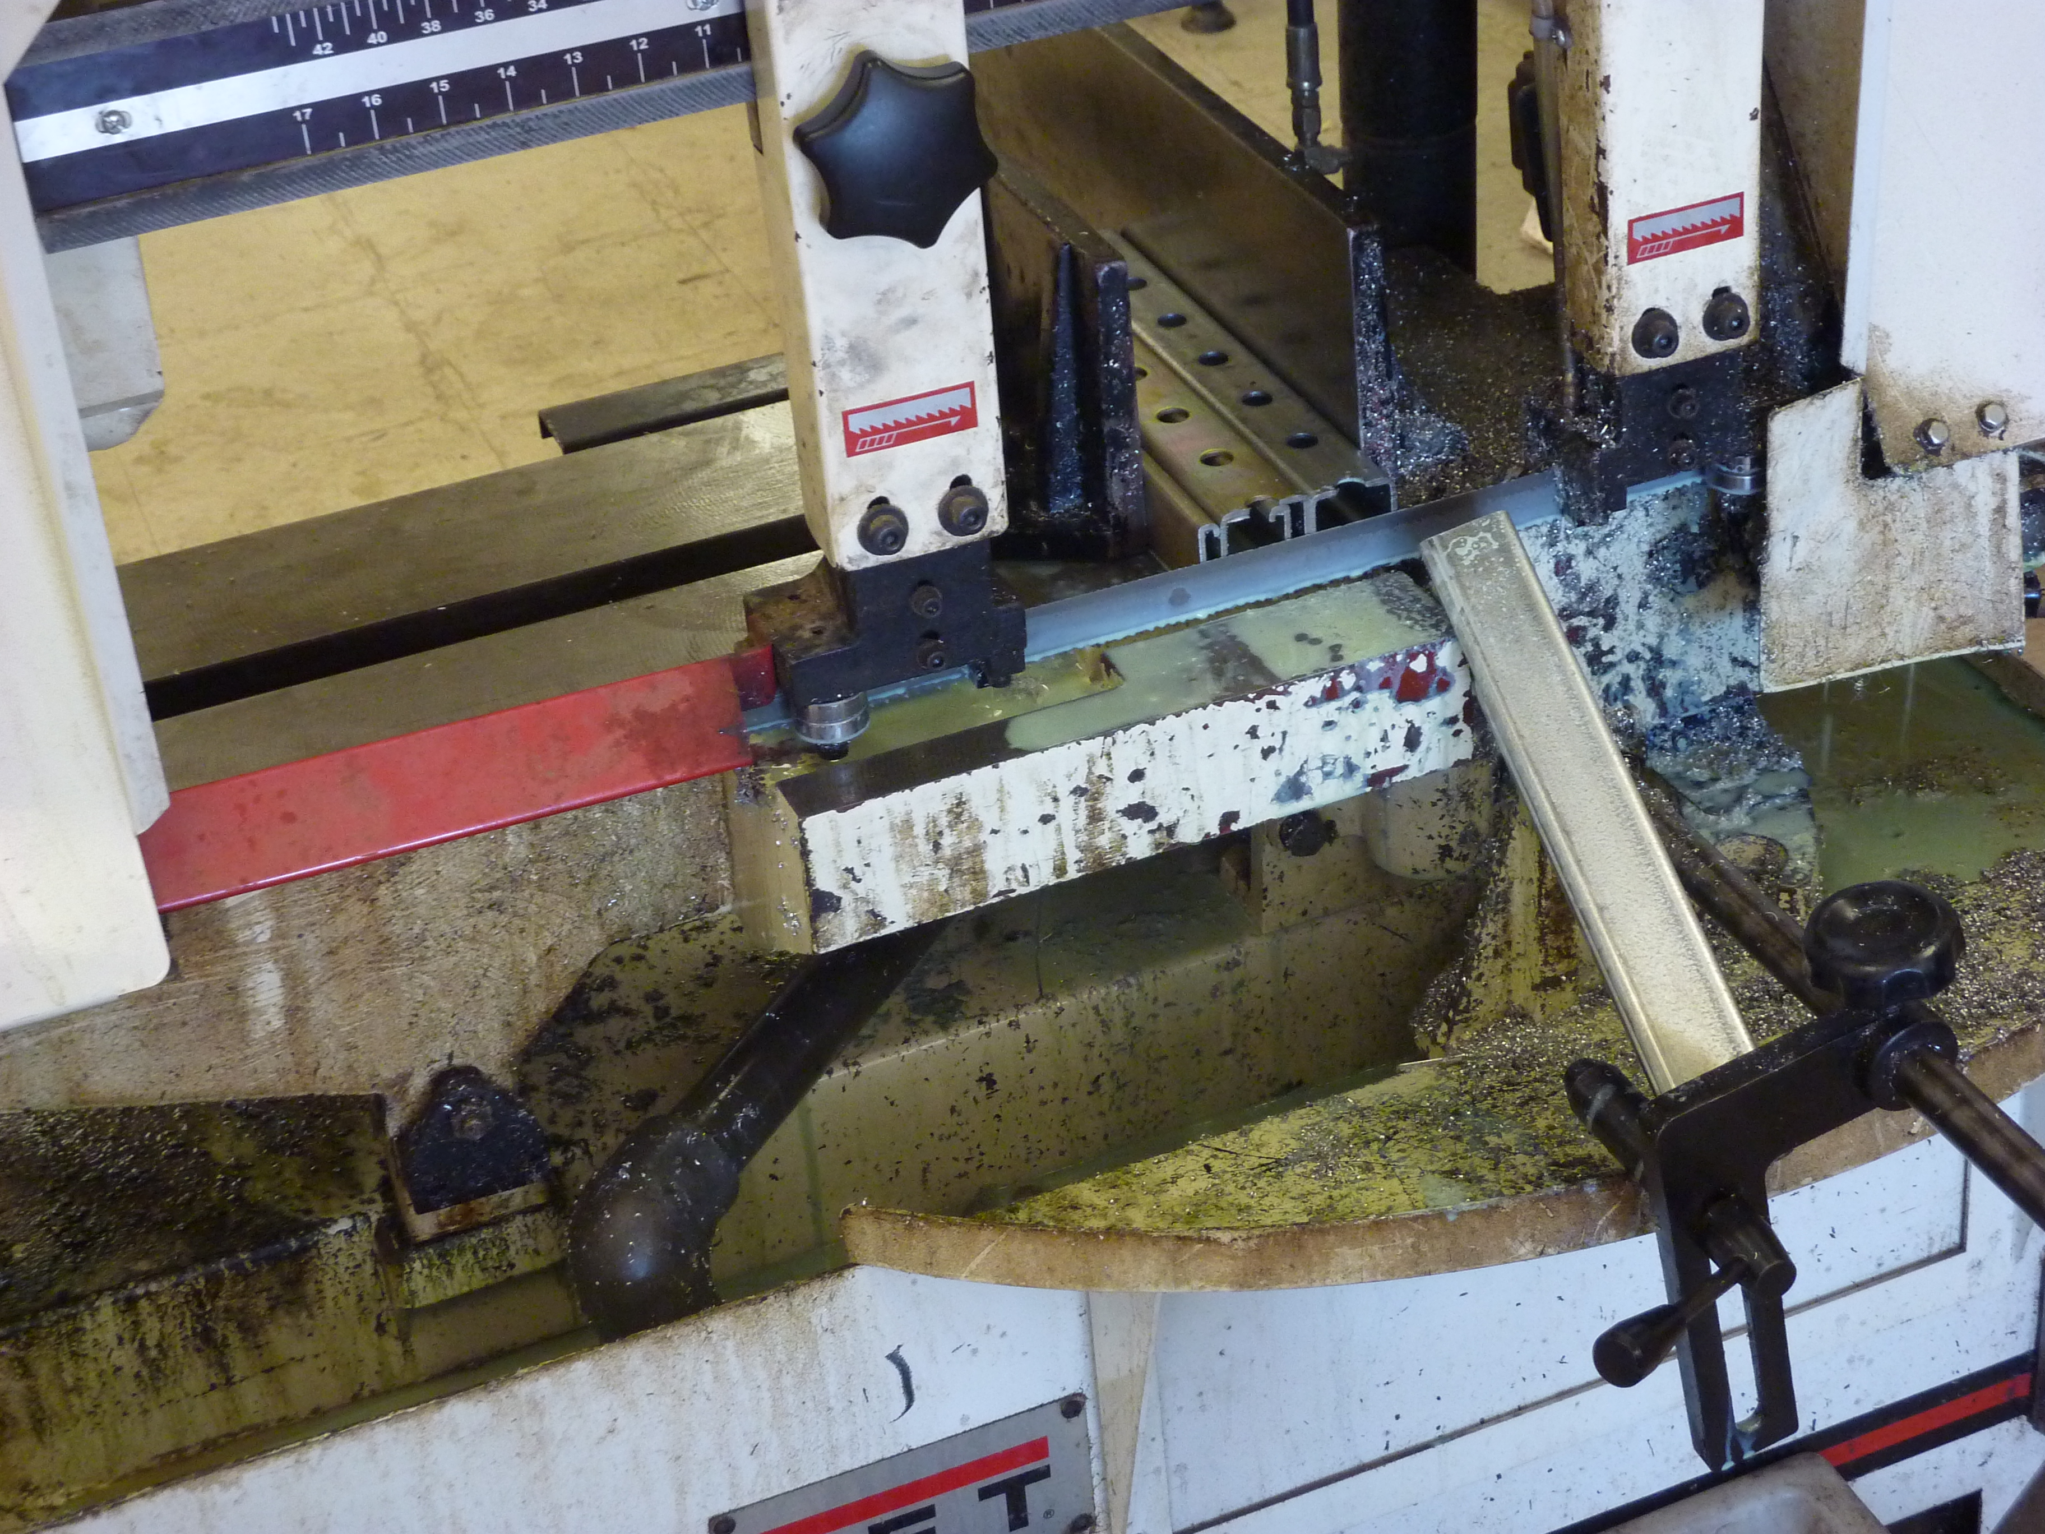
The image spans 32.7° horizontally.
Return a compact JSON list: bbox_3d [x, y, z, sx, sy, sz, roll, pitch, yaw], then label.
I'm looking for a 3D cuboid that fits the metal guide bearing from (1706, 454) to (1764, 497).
[{"bbox_3d":[0.320,-0.136,1.548,0.028,0.019,0.028,-4,32,2],"label":"metal guide bearing"}]

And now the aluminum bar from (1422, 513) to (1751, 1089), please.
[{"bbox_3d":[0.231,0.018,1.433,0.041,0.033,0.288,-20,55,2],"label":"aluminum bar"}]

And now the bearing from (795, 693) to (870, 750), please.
[{"bbox_3d":[-0.079,-0.026,1.431,0.030,0.018,0.030,-16,34,-16],"label":"bearing"}]

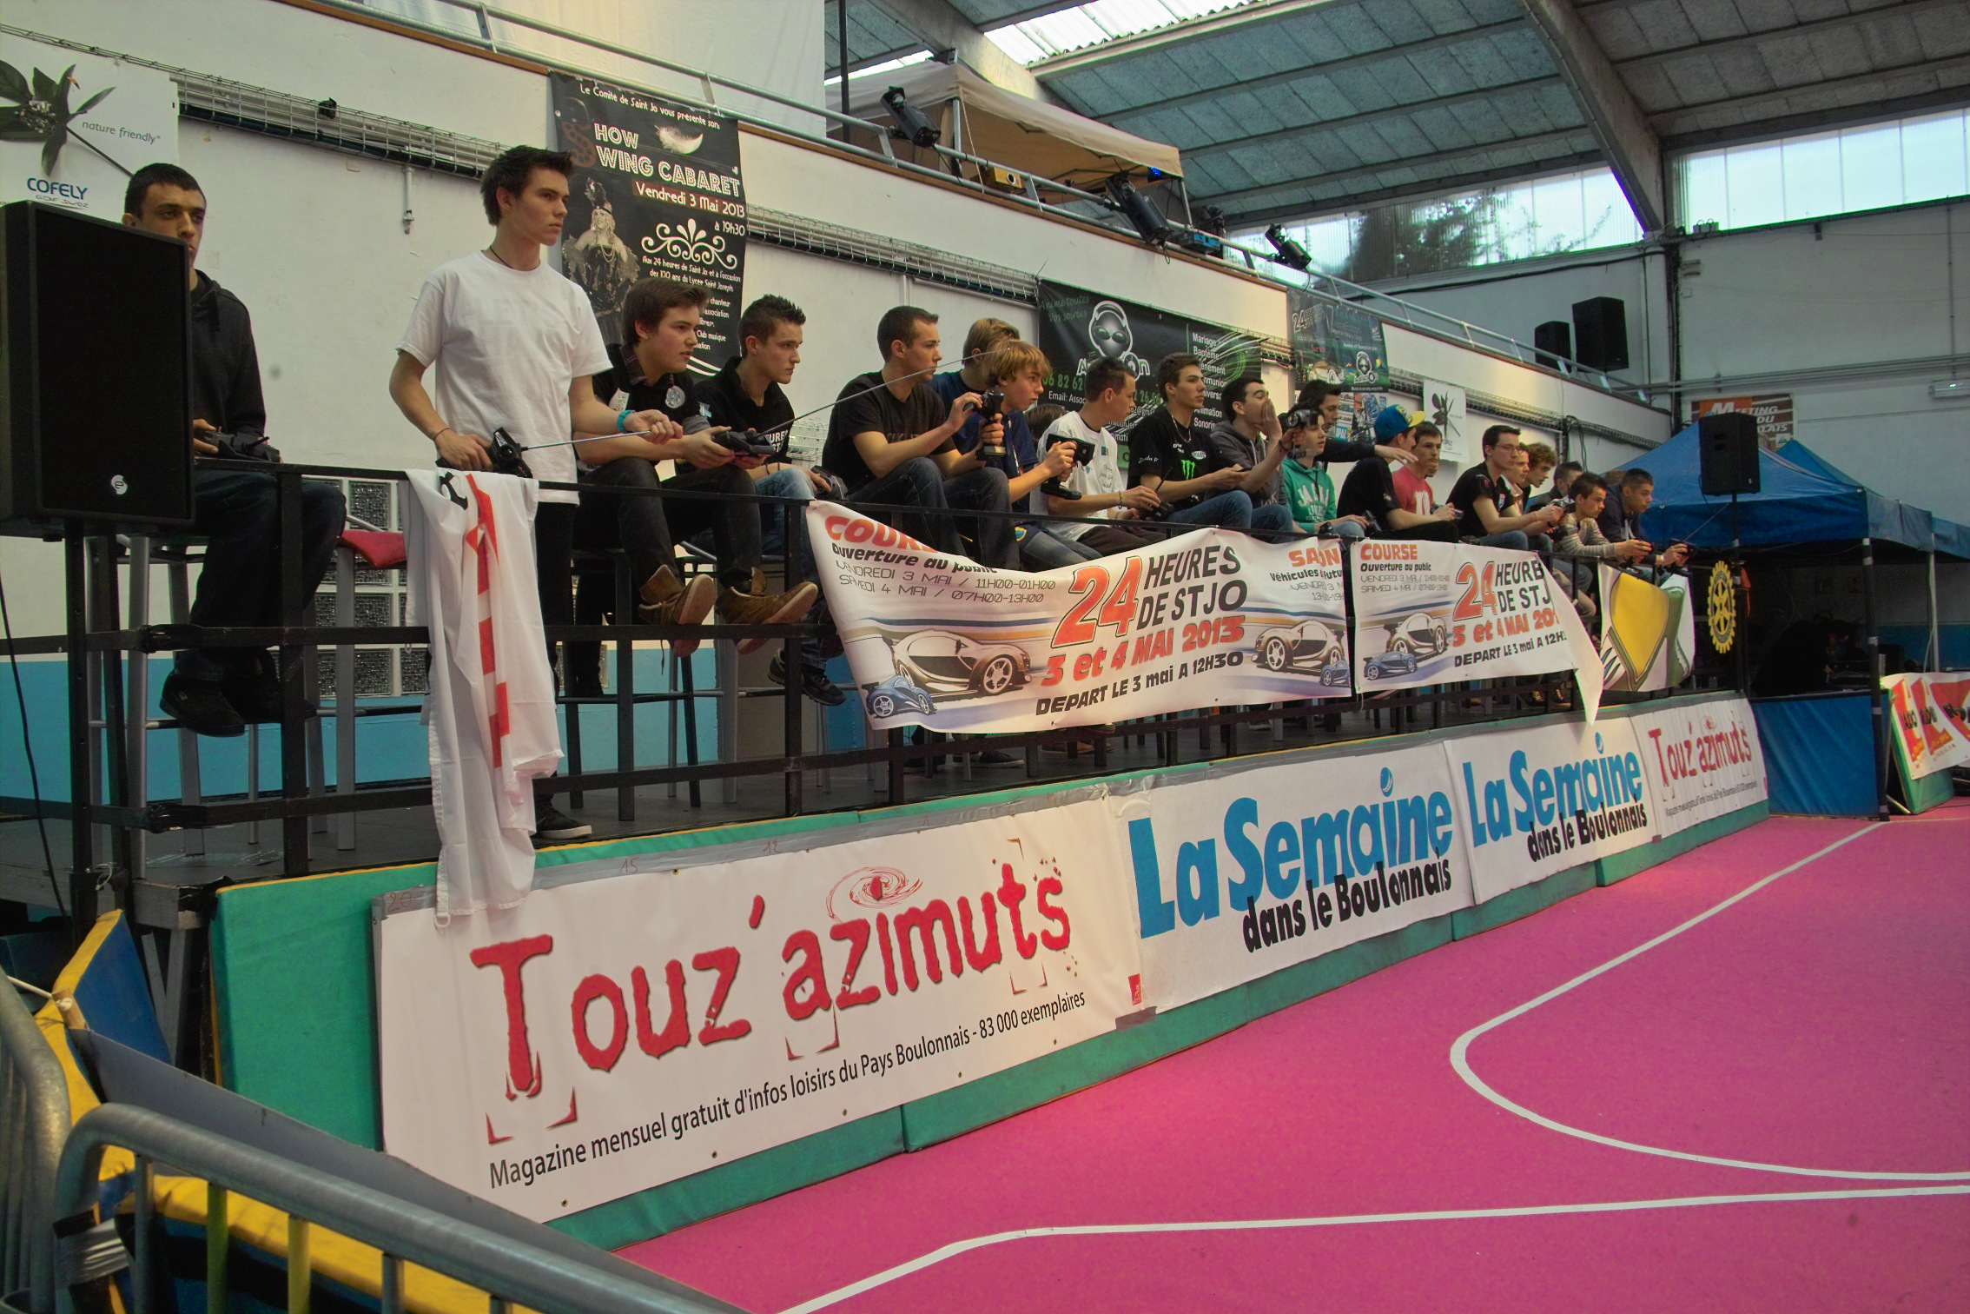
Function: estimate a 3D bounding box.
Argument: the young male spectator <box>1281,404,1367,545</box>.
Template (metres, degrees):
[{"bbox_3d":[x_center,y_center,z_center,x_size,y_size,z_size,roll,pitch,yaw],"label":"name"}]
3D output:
[{"bbox_3d":[1.658,-0.560,8.388,0.480,1.330,0.680,-2,1,-43],"label":"young male spectator"}]

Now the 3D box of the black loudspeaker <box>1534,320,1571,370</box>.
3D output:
[{"bbox_3d":[5.598,-3.043,16.720,0.310,0.520,0.310,-2,1,-43],"label":"black loudspeaker"}]

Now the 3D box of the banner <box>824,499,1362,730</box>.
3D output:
[{"bbox_3d":[0.576,-0.120,6.309,0.150,0.760,3.470,0,1,39],"label":"banner"}]

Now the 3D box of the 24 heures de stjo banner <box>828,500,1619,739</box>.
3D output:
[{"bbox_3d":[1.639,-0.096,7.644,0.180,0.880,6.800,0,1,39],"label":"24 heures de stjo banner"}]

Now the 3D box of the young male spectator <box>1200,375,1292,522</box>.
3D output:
[{"bbox_3d":[1.226,-0.662,7.824,0.500,1.280,0.680,-2,1,-43],"label":"young male spectator"}]

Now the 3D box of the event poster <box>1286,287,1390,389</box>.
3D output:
[{"bbox_3d":[2.472,-2.110,11.694,0.040,0.640,1.480,0,1,39],"label":"event poster"}]

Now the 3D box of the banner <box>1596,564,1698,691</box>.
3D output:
[{"bbox_3d":[4.332,-0.197,11.023,0.080,0.780,2.050,0,1,39],"label":"banner"}]

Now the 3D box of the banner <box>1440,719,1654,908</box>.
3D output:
[{"bbox_3d":[3.221,0.778,9.430,0.040,0.820,2.980,-11,-6,39],"label":"banner"}]

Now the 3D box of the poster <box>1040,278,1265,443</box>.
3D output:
[{"bbox_3d":[1.058,-1.626,10.208,0.050,0.920,2.450,0,1,39],"label":"poster"}]

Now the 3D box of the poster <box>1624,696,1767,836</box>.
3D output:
[{"bbox_3d":[4.952,0.731,11.649,0.050,0.800,2.700,-11,-5,38],"label":"poster"}]

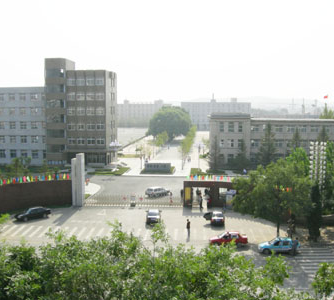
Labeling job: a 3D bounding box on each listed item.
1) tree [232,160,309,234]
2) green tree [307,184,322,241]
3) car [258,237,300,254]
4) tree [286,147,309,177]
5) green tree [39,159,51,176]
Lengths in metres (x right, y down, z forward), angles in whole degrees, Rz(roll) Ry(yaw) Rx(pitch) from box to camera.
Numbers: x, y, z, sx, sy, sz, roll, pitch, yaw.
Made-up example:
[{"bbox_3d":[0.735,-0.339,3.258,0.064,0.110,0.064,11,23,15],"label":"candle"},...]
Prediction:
[{"bbox_3d":[12.797,5.806,49.322,9.000,9.000,8.000,0,5,0],"label":"tree"},{"bbox_3d":[17.016,7.226,47.615,1.600,6.500,1.600,0,5,0],"label":"green tree"},{"bbox_3d":[11.896,10.105,44.205,4.200,1.420,1.680,0,5,0],"label":"car"},{"bbox_3d":[21.811,3.629,68.631,4.600,7.800,4.600,0,5,0],"label":"tree"},{"bbox_3d":[-25.313,3.693,86.466,2.500,4.300,2.500,0,5,0],"label":"green tree"}]

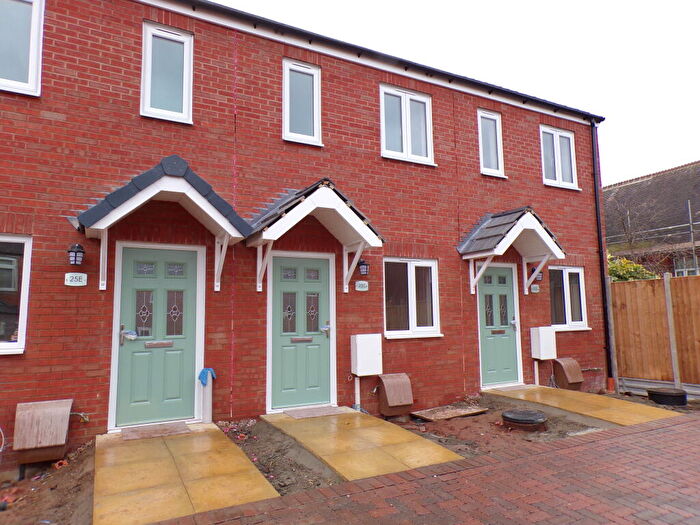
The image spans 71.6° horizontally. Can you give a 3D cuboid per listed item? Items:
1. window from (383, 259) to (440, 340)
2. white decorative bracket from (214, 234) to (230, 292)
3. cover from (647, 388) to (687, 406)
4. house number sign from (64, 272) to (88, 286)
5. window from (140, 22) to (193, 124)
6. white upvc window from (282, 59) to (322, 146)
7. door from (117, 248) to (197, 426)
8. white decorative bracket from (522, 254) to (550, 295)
[{"bbox_3d":[0.959,0.541,7.388,1.022,1.202,0.100,3,-7,-29],"label":"window"},{"bbox_3d":[-1.511,0.003,5.758,0.070,0.650,0.480,3,-7,-29],"label":"white decorative bracket"},{"bbox_3d":[4.906,2.097,7.514,0.530,0.150,0.530,3,-7,-29],"label":"cover"},{"bbox_3d":[-2.933,0.185,5.202,0.210,0.130,0.015,3,-7,-29],"label":"house number sign"},{"bbox_3d":[-2.232,-2.319,5.956,0.585,1.169,0.100,3,-7,-29],"label":"window"},{"bbox_3d":[-0.667,-2.247,6.815,0.584,1.169,0.100,3,-7,-29],"label":"white upvc window"},{"bbox_3d":[-2.195,0.828,5.579,0.830,1.960,0.070,3,-7,-29],"label":"door"},{"bbox_3d":[3.235,0.206,8.356,0.070,0.680,0.530,3,-7,-29],"label":"white decorative bracket"}]

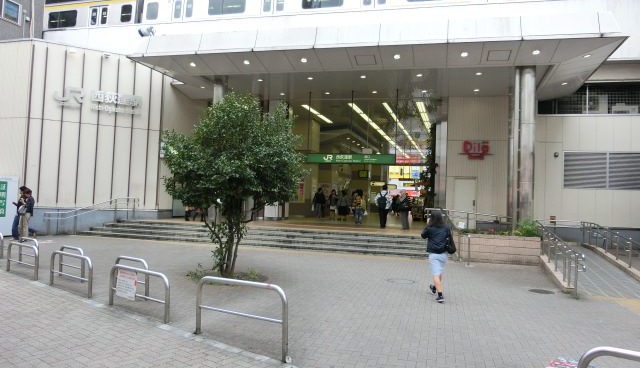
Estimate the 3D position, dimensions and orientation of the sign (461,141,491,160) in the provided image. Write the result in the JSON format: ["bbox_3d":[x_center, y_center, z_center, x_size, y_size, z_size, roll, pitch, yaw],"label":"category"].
[{"bbox_3d":[6.040,-1.299,17.917,1.220,0.760,0.120,2,-2,13],"label":"sign"}]

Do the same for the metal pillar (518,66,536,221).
[{"bbox_3d":[6.406,-0.855,14.106,0.460,5.250,0.460,2,-2,13],"label":"metal pillar"}]

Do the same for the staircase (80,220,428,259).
[{"bbox_3d":[-2.296,1.792,15.789,13.200,0.600,1.200,2,-2,13],"label":"staircase"}]

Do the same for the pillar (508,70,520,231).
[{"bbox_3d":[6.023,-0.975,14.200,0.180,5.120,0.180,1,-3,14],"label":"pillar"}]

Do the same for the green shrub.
[{"bbox_3d":[6.367,1.363,14.000,0.700,0.580,0.620,1,-3,14],"label":"green shrub"}]

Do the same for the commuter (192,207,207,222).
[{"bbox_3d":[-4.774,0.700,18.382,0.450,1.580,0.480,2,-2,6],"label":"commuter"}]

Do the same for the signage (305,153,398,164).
[{"bbox_3d":[1.225,-0.967,17.808,3.520,0.400,0.180,2,-2,13],"label":"signage"}]

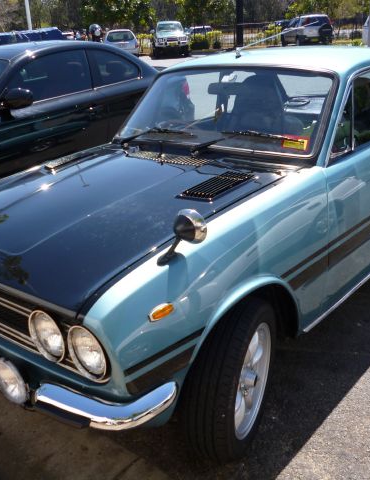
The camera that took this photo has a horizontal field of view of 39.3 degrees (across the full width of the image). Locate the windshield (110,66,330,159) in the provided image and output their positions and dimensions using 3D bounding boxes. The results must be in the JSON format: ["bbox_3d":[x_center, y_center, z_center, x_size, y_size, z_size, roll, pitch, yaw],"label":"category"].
[{"bbox_3d":[0.160,-0.643,2.518,1.180,0.450,0.100,14,-13,38],"label":"windshield"}]

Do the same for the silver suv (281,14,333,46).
[{"bbox_3d":[7.413,-12.768,31.800,1.750,1.690,4.450,-6,21,-6],"label":"silver suv"}]

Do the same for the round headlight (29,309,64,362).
[{"bbox_3d":[-0.391,0.275,1.516,0.165,0.165,0.080,14,27,39],"label":"round headlight"}]

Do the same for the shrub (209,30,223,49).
[{"bbox_3d":[1.935,-12.316,31.800,0.900,1.050,0.900,-2,21,4],"label":"shrub"}]

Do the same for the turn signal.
[{"bbox_3d":[-0.062,0.193,1.389,0.030,0.042,0.088,14,27,39],"label":"turn signal"}]

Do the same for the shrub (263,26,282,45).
[{"bbox_3d":[5.409,-12.641,32.000,1.080,1.050,1.080,0,21,10],"label":"shrub"}]

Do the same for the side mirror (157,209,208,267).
[{"bbox_3d":[0.005,-0.008,1.479,0.115,0.155,0.150,14,27,38],"label":"side mirror"}]

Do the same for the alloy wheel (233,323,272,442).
[{"bbox_3d":[0.176,0.490,1.859,0.160,0.405,0.405,8,24,27],"label":"alloy wheel"}]

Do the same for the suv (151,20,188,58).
[{"bbox_3d":[-0.811,-11.659,30.000,1.840,1.840,4.750,-5,20,-4],"label":"suv"}]

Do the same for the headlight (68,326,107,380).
[{"bbox_3d":[-0.249,0.303,1.407,0.165,0.165,0.080,14,27,39],"label":"headlight"}]

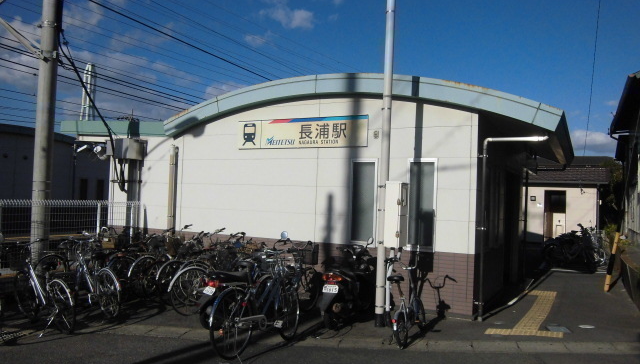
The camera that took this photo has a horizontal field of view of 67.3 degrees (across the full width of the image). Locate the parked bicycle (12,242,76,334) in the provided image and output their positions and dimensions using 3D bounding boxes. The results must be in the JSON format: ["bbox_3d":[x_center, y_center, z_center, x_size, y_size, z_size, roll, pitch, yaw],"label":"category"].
[{"bbox_3d":[-3.370,1.226,5.850,1.680,1.000,0.560,0,-3,39],"label":"parked bicycle"}]

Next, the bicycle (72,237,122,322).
[{"bbox_3d":[-3.050,1.249,6.480,1.700,1.000,0.560,0,-3,43],"label":"bicycle"}]

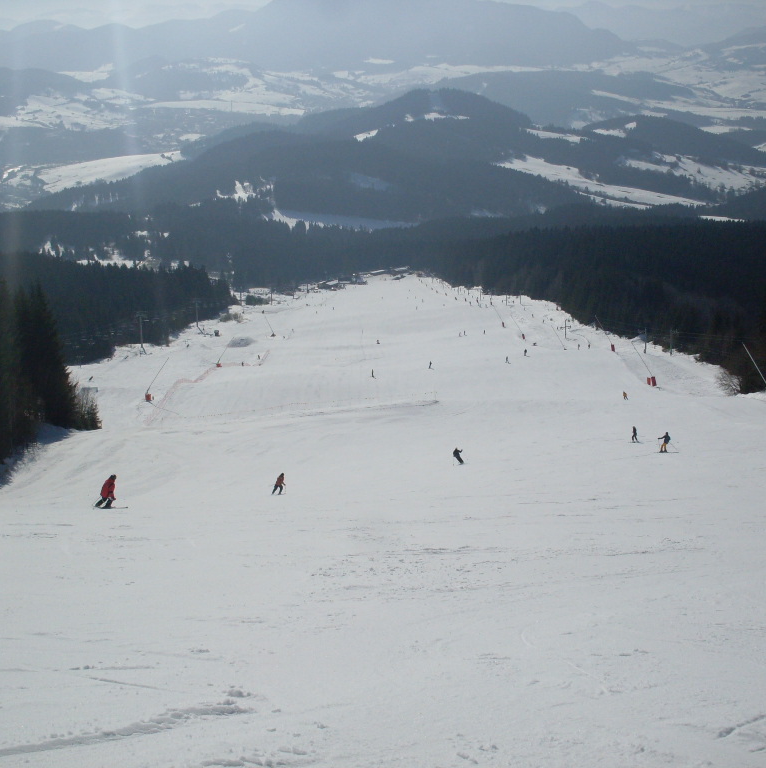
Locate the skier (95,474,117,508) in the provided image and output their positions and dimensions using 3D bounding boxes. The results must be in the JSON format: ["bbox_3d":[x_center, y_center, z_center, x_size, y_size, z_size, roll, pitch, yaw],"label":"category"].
[{"bbox_3d":[-12.053,4.686,49.000,0.850,1.550,0.600,-7,19,-21],"label":"skier"}]

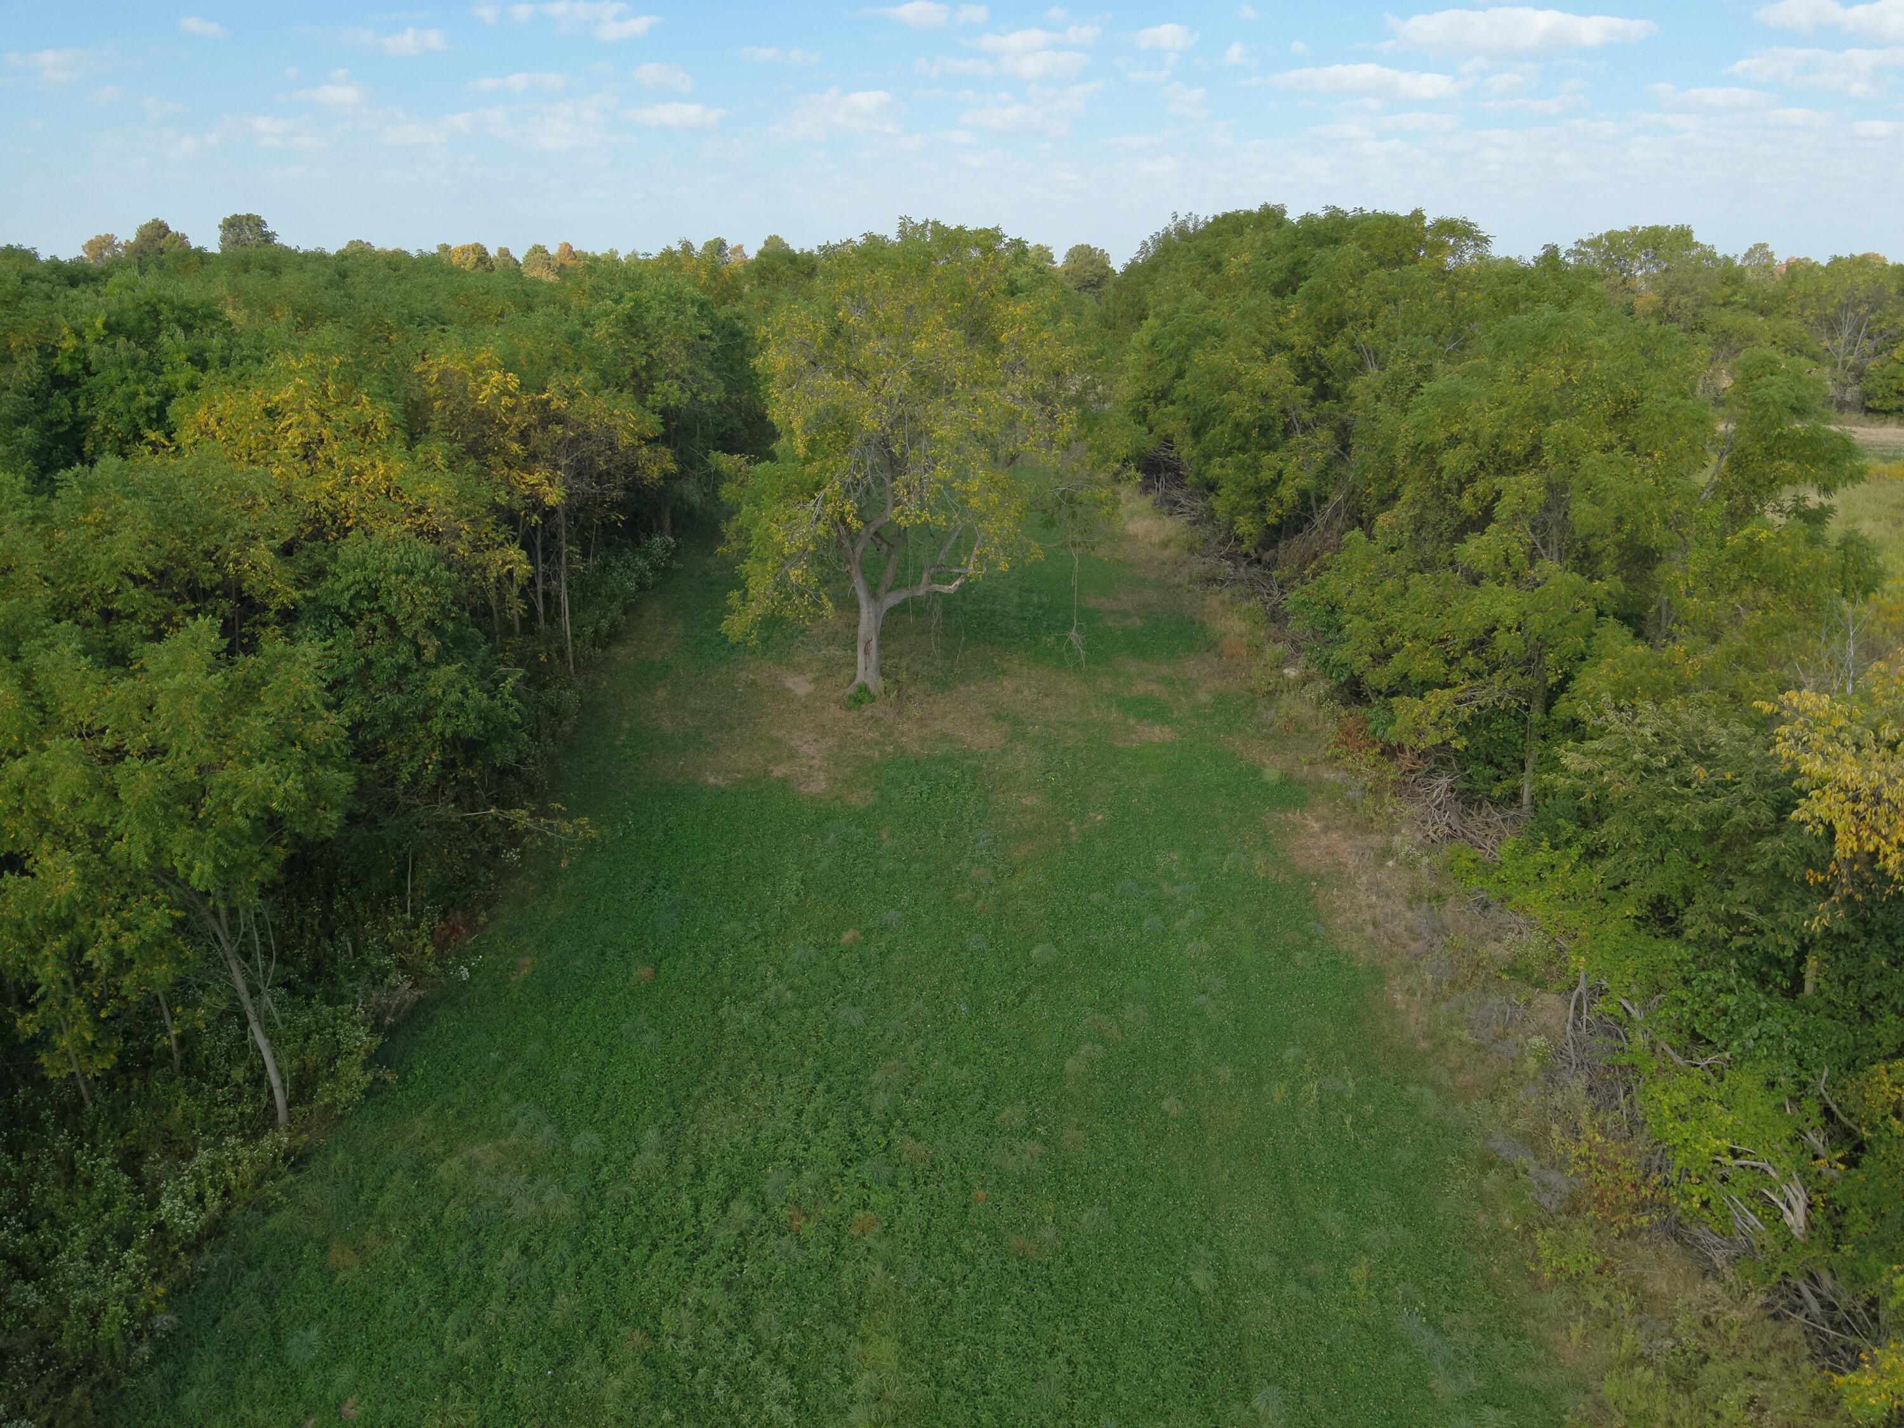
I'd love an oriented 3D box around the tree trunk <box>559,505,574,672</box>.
[{"bbox_3d":[-10.854,-3.355,37.029,0.220,5.110,0.220,0,19,0],"label":"tree trunk"}]

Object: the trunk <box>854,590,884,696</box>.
[{"bbox_3d":[-2.376,-2.055,37.182,0.800,2.960,0.750,0,19,0],"label":"trunk"}]

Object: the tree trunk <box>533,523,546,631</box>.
[{"bbox_3d":[-12.703,-3.971,40.337,0.190,3.770,0.190,0,19,0],"label":"tree trunk"}]

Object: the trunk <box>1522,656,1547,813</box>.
[{"bbox_3d":[12.554,0.507,28.321,0.360,3.680,0.340,0,19,0],"label":"trunk"}]

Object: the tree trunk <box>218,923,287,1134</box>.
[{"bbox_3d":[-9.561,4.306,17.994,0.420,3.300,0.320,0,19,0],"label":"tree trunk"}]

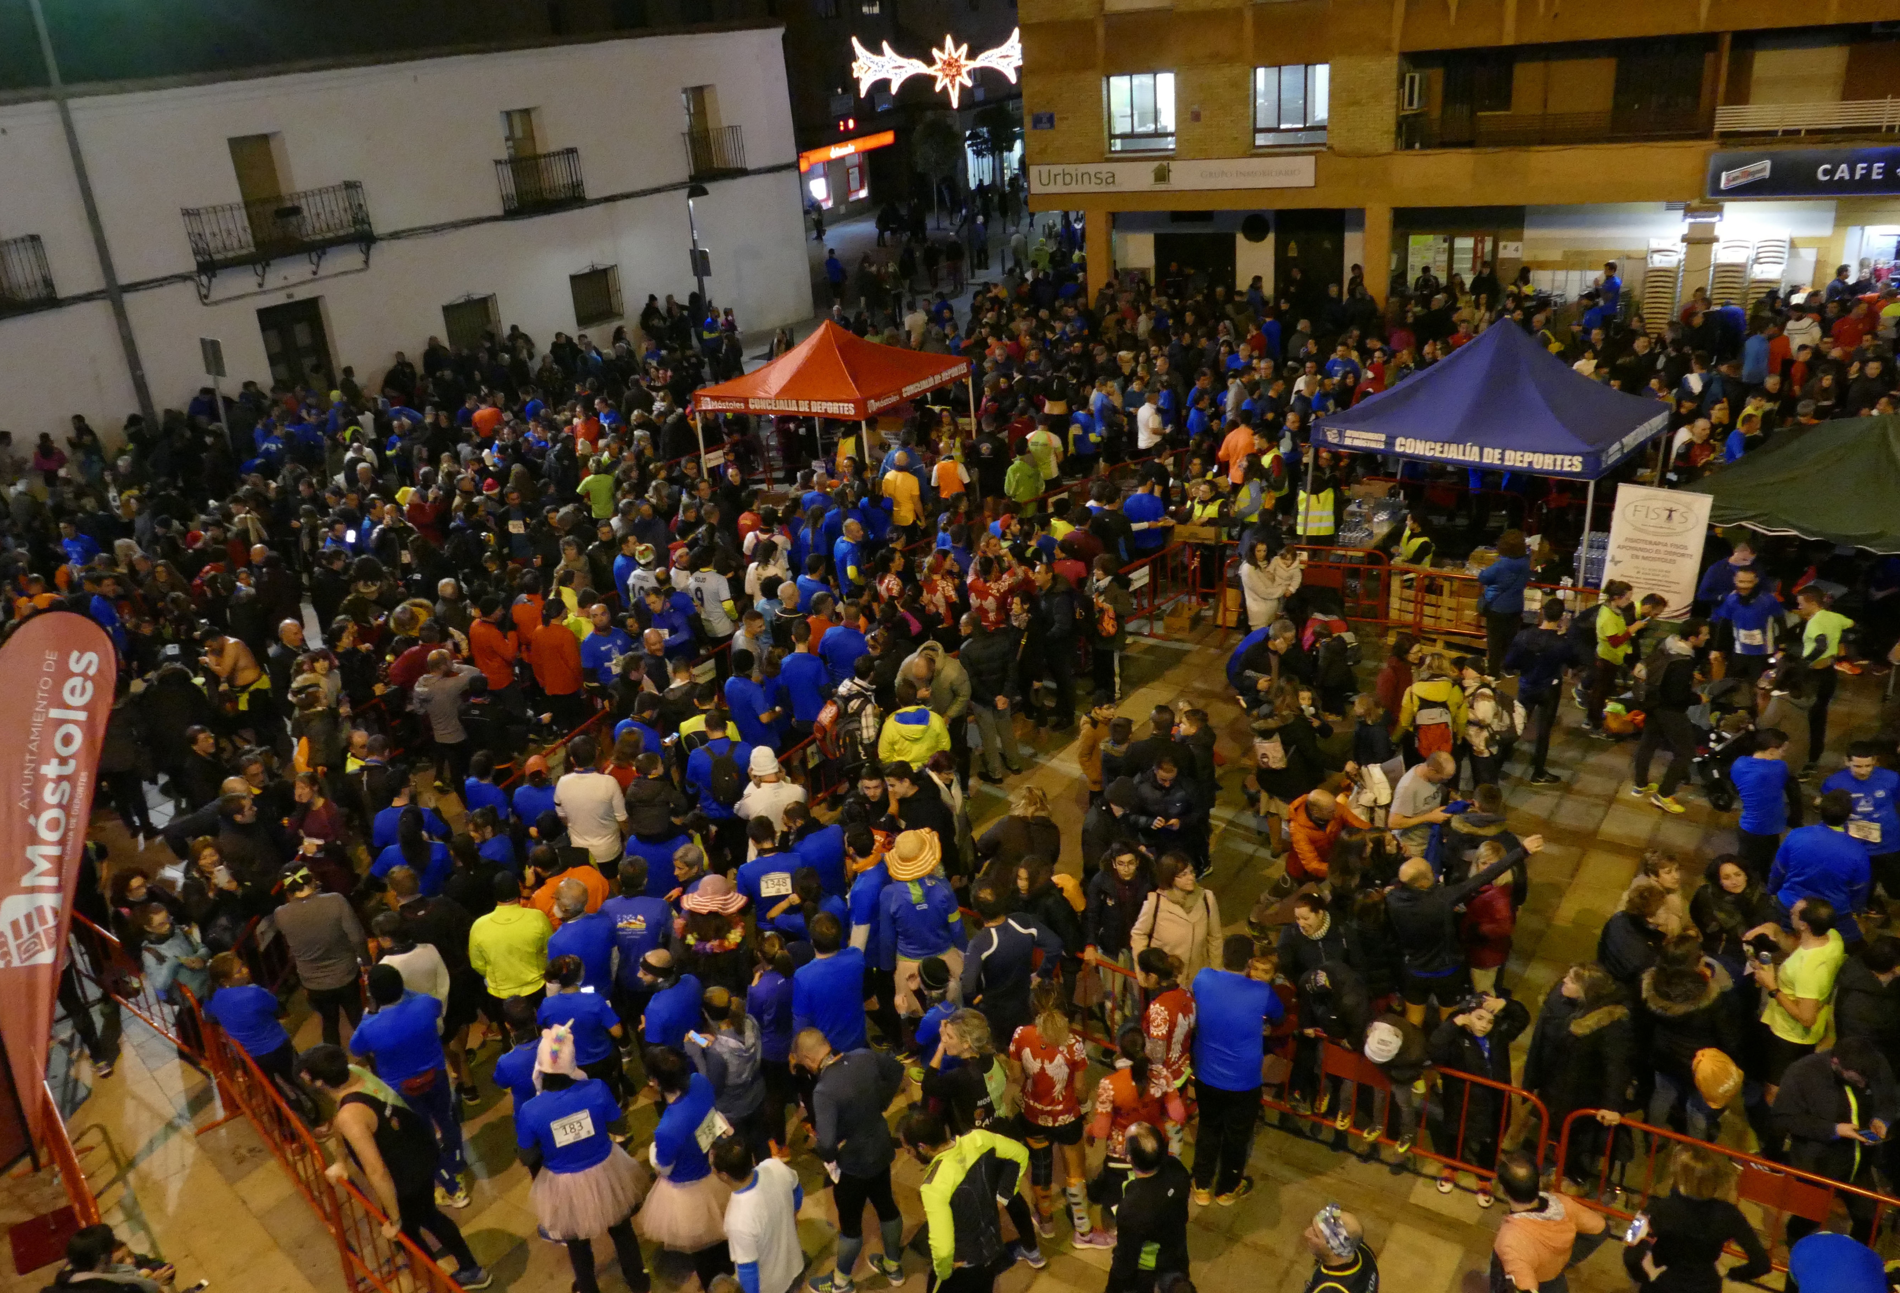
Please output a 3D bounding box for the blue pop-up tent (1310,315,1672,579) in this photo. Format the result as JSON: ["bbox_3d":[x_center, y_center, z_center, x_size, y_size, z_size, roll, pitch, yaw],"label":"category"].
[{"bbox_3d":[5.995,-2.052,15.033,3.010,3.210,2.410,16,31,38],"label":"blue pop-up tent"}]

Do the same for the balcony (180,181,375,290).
[{"bbox_3d":[-11.662,-7.246,23.627,0.570,1.300,2.990,13,30,34],"label":"balcony"}]

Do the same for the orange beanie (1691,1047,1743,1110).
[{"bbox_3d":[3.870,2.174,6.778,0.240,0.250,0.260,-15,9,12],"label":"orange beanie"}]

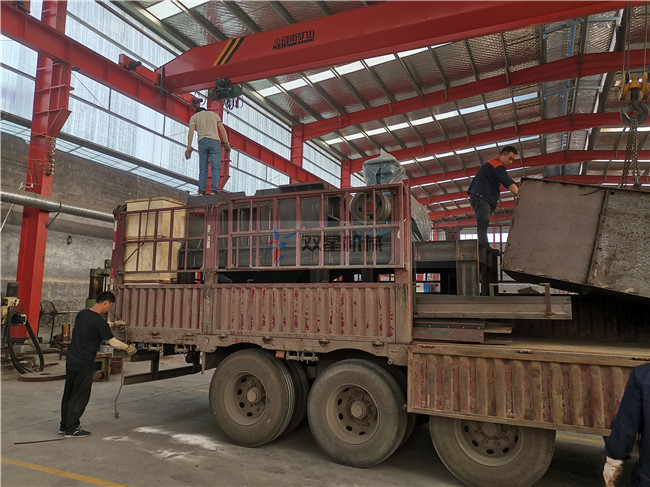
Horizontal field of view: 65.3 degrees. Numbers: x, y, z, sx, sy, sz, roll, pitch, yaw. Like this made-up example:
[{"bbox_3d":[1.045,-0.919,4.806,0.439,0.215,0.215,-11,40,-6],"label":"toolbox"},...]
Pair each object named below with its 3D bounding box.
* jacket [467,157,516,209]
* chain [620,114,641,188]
[{"bbox_3d":[2.168,-0.794,6.600,0.570,0.620,0.480,-2,-8,23],"label":"jacket"},{"bbox_3d":[3.135,-0.944,5.200,0.180,0.740,0.280,-3,-8,27],"label":"chain"}]

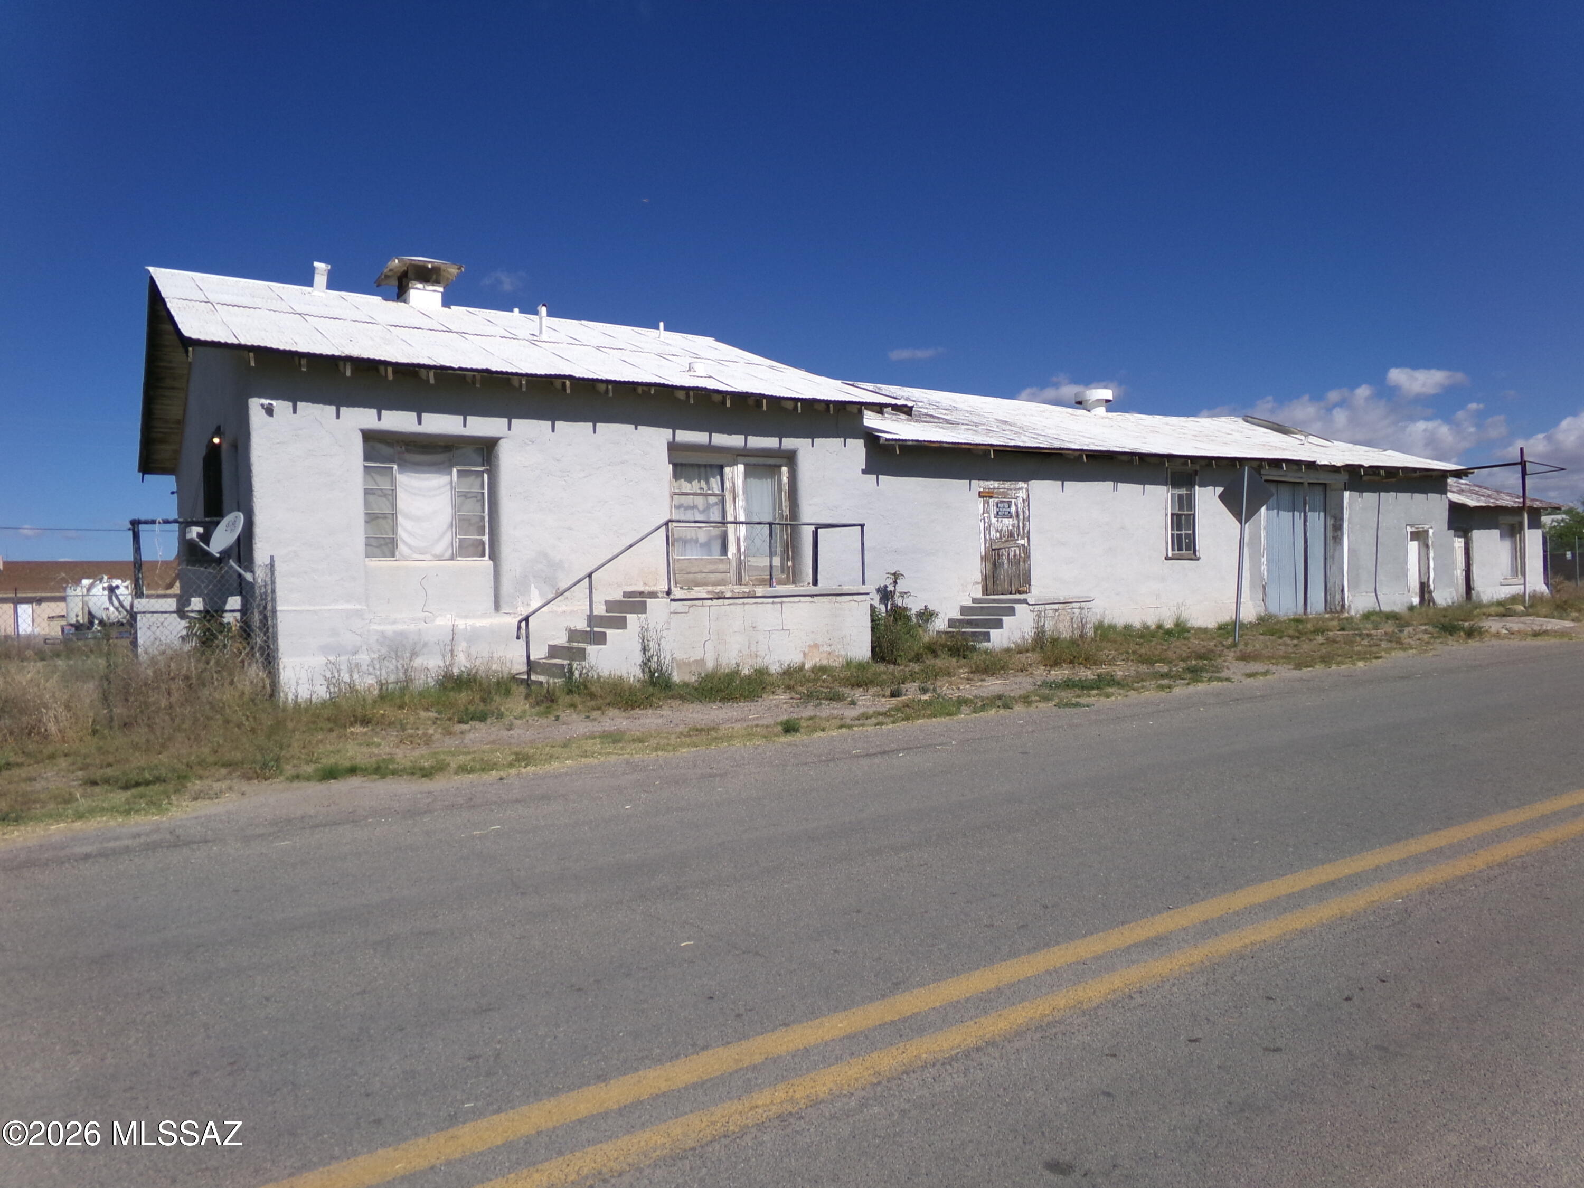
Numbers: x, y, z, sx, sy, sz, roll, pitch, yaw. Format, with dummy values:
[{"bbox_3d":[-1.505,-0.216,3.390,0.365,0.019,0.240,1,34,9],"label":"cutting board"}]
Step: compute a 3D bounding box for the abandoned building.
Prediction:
[{"bbox_3d":[4.345,-2.794,28.028,35.663,7.488,13.494,-2,1,-33],"label":"abandoned building"}]

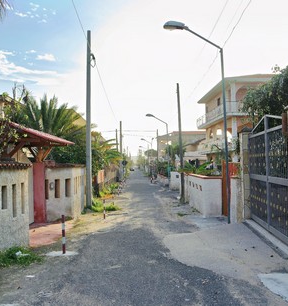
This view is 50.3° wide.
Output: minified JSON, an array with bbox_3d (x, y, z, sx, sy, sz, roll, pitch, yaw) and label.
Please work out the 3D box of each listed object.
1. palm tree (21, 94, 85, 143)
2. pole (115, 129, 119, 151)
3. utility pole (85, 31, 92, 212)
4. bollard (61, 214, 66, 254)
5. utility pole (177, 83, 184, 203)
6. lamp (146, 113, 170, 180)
[{"bbox_3d":[-4.235,-0.260,14.500,3.800,5.000,3.800,-1,-2,-2],"label":"palm tree"},{"bbox_3d":[-2.874,0.222,34.000,0.160,5.700,0.160,-2,-2,-2],"label":"pole"},{"bbox_3d":[-2.164,-1.323,12.100,0.210,7.000,0.210,0,-2,-2],"label":"utility pole"},{"bbox_3d":[-1.514,1.547,5.800,0.063,0.735,0.063,-1,-2,-2],"label":"bollard"},{"bbox_3d":[1.613,-0.445,13.500,0.160,5.300,0.160,-2,-2,-2],"label":"utility pole"},{"bbox_3d":[1.033,-0.109,22.300,1.750,5.400,0.300,-1,-2,-2],"label":"lamp"}]

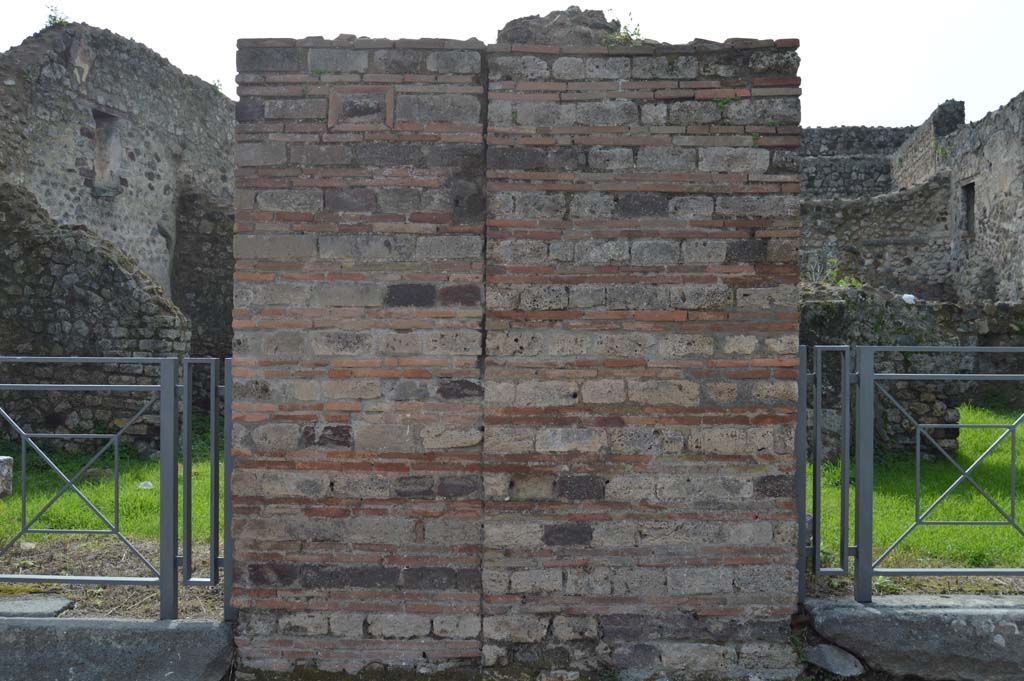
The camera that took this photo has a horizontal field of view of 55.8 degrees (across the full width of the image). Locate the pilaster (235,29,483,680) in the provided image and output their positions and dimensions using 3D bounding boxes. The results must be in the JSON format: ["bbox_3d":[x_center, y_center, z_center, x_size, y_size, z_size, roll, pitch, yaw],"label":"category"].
[{"bbox_3d":[-0.656,0.063,4.405,1.090,2.750,0.450,0,1,0],"label":"pilaster"}]

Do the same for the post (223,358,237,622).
[{"bbox_3d":[-1.244,0.663,4.308,0.056,1.165,0.056,0,1,0],"label":"post"}]

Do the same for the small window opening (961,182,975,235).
[{"bbox_3d":[8.100,-2.300,17.100,0.300,0.930,0.520,0,1,3],"label":"small window opening"}]

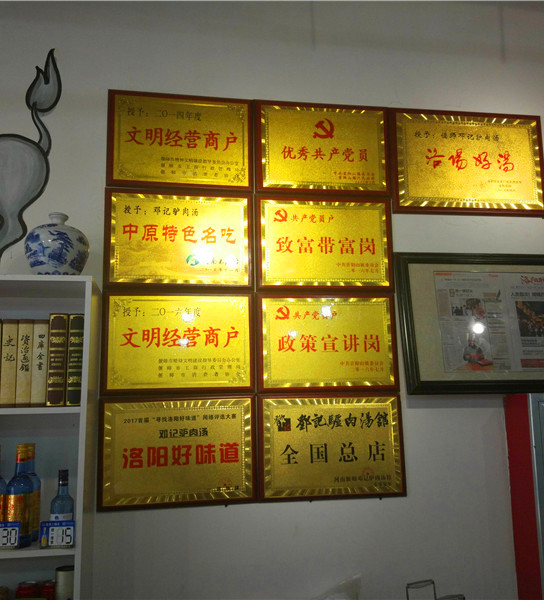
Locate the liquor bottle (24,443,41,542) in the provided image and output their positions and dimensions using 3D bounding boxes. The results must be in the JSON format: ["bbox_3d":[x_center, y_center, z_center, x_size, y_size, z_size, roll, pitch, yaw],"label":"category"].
[{"bbox_3d":[-0.704,0.553,1.872,0.072,0.268,0.072,1,-8,-9],"label":"liquor bottle"}]

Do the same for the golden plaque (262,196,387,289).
[{"bbox_3d":[0.186,-0.193,2.271,0.496,0.340,0.020,0,-8,-9],"label":"golden plaque"}]

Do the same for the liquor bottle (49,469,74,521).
[{"bbox_3d":[-0.575,0.570,1.778,0.063,0.196,0.063,1,-10,-10],"label":"liquor bottle"}]

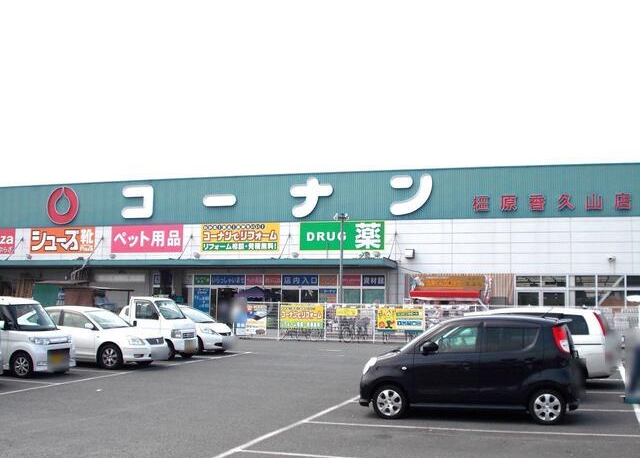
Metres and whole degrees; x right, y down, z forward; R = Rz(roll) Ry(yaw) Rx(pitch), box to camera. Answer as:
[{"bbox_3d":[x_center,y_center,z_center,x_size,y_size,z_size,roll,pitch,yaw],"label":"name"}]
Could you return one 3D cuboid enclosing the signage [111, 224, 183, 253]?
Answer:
[{"bbox_3d":[-9.349,0.545,43.986,4.416,1.528,0.100,-1,-5,18],"label":"signage"}]

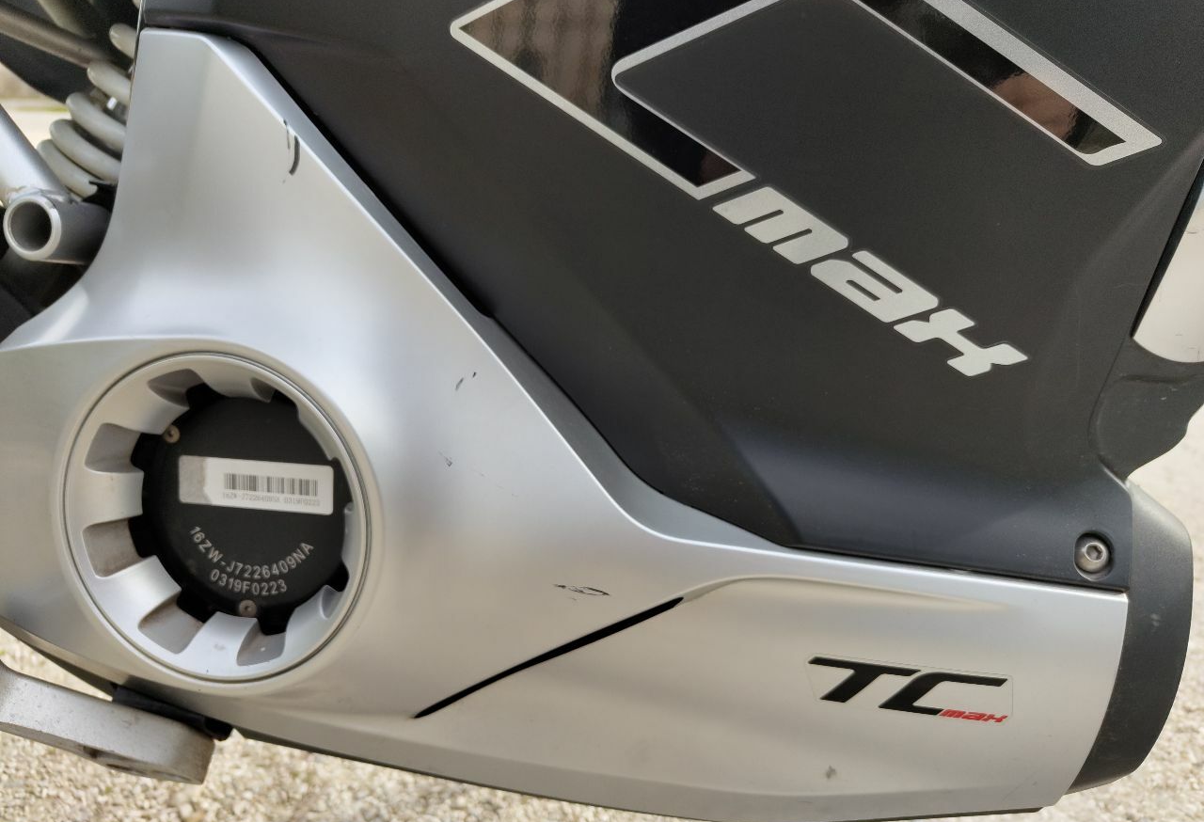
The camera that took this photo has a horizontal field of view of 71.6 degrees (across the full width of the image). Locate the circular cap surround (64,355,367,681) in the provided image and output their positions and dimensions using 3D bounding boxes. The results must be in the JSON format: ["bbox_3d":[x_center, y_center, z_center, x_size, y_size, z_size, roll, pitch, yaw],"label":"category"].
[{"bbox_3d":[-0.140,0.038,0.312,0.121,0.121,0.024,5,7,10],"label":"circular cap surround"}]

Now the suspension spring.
[{"bbox_3d":[-0.209,-0.165,0.405,0.067,0.140,0.067,41,12,4],"label":"suspension spring"}]

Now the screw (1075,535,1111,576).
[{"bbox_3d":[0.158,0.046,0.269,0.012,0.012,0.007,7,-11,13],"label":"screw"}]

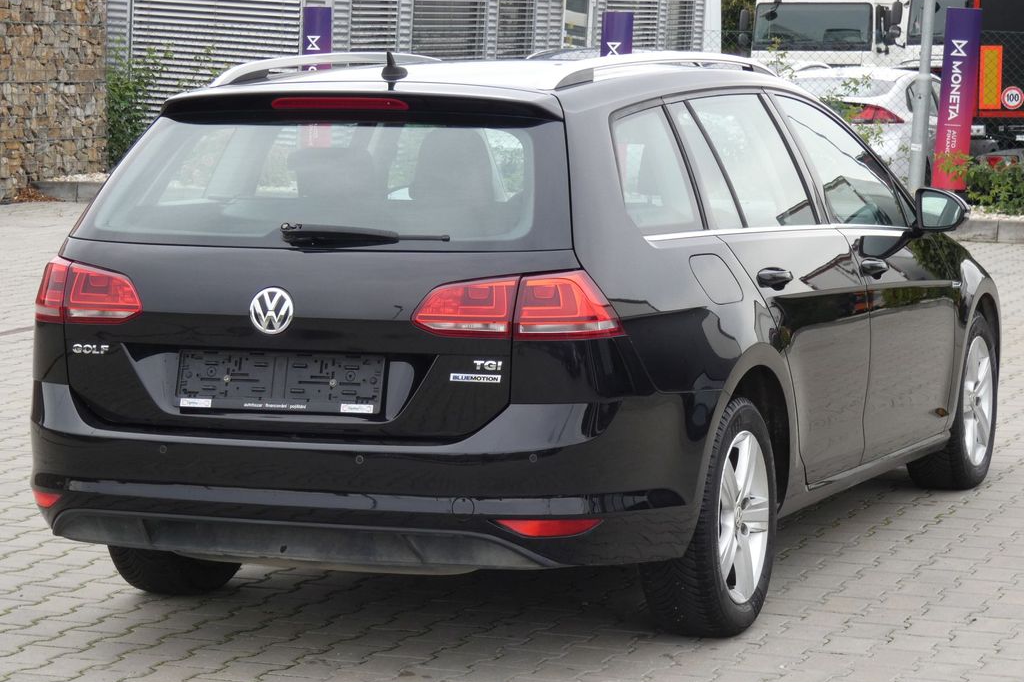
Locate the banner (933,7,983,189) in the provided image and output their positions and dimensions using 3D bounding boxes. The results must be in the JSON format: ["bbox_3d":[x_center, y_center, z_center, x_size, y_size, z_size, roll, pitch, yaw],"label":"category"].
[{"bbox_3d":[3.689,-2.011,23.300,0.300,1.500,0.100,5,6,14],"label":"banner"}]

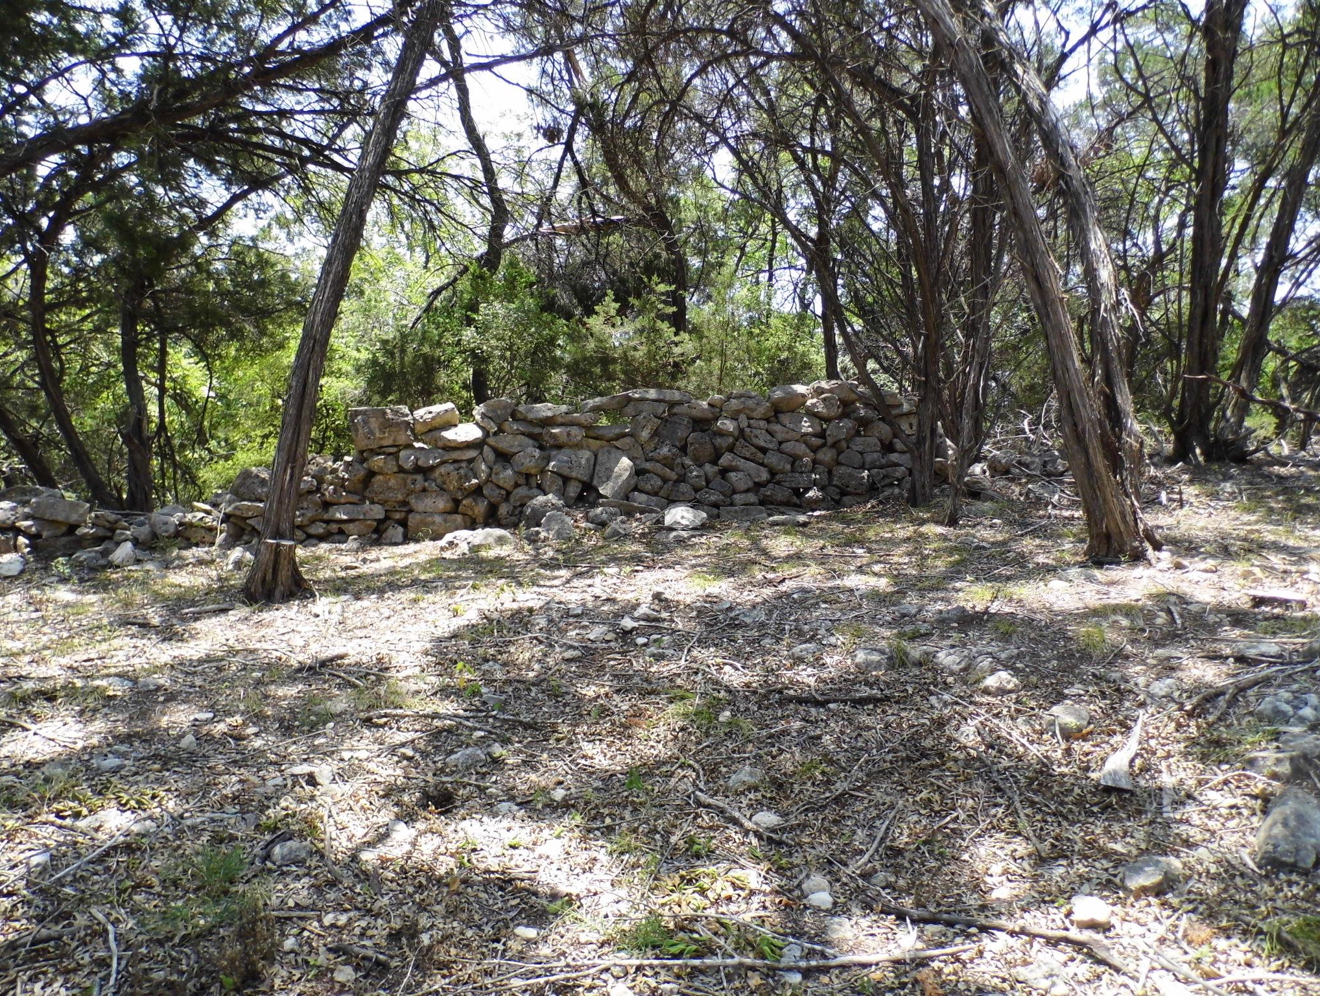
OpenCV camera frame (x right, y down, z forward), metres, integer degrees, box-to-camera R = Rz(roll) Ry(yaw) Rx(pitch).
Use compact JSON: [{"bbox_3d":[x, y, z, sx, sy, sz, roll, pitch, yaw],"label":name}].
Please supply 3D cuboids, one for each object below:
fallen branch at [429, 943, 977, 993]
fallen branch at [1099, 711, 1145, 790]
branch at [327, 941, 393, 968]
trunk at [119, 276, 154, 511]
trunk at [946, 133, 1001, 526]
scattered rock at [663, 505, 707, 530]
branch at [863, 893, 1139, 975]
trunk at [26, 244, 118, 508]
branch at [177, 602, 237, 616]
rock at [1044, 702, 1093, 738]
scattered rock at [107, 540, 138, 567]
[{"bbox_3d":[0.109,1.112,2.372,1.339,0.050,0.190,-3,9,-4],"label":"fallen branch"},{"bbox_3d":[1.720,0.871,3.462,0.181,0.080,0.653,4,11,37],"label":"fallen branch"},{"bbox_3d":[-0.803,1.222,2.570,0.185,0.033,0.035,2,3,20],"label":"branch"},{"bbox_3d":[-4.966,-0.940,9.100,0.320,2.350,0.300,-2,4,-29],"label":"trunk"},{"bbox_3d":[2.622,-1.406,8.000,0.440,3.250,0.380,1,4,18],"label":"trunk"},{"bbox_3d":[0.240,0.186,9.050,0.400,0.230,0.300,1,3,0],"label":"scattered rock"},{"bbox_3d":[0.854,1.078,2.449,0.633,0.040,0.134,3,10,32],"label":"branch"},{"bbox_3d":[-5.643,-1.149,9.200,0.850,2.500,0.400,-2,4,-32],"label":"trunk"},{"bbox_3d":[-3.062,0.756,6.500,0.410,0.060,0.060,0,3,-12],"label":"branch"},{"bbox_3d":[1.577,0.855,3.700,0.180,0.105,0.150,1,4,23],"label":"rock"},{"bbox_3d":[-4.207,0.434,7.500,0.240,0.200,0.200,-2,4,-29],"label":"scattered rock"}]

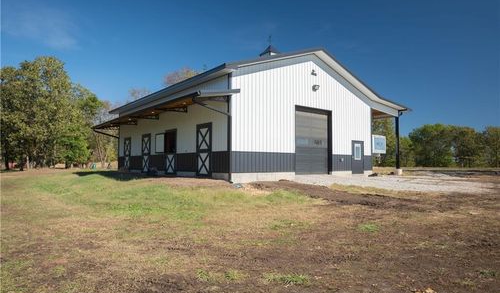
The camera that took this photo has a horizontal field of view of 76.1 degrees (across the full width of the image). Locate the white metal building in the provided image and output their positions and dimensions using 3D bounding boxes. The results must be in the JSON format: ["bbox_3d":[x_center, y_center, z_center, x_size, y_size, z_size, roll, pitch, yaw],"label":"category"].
[{"bbox_3d":[-0.311,-1.580,23.711,17.300,7.330,15.900,3,-4,-39],"label":"white metal building"}]

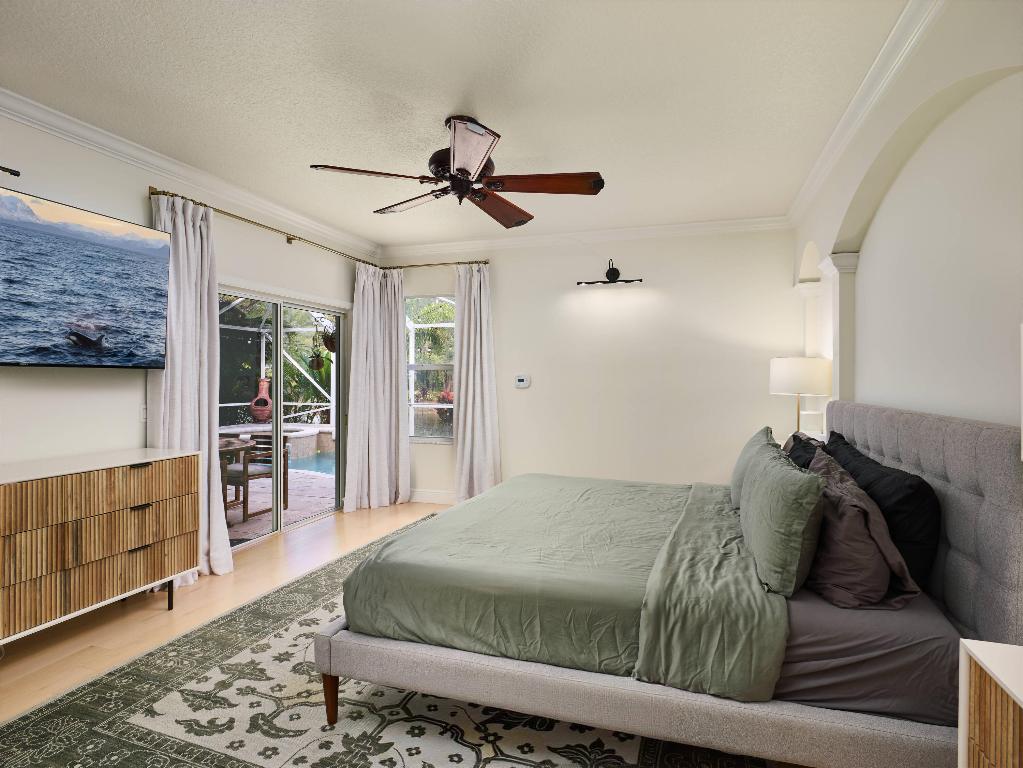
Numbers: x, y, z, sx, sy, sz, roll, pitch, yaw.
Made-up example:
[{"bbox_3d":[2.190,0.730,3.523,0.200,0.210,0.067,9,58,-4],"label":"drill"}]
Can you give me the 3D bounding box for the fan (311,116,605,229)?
[{"bbox_3d":[-0.275,-1.262,3.025,1.540,0.475,1.500,0,1,19],"label":"fan"}]

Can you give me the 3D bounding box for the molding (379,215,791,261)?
[{"bbox_3d":[0.447,-1.435,5.308,4.264,0.120,0.100,0,1,19],"label":"molding"}]

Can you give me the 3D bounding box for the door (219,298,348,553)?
[{"bbox_3d":[-2.055,0.288,4.693,0.120,2.040,1.816,0,1,19],"label":"door"}]

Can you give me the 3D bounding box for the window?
[{"bbox_3d":[-0.769,-0.170,5.816,0.800,1.600,0.120,0,1,19],"label":"window"}]

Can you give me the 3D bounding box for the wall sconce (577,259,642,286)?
[{"bbox_3d":[0.946,-1.072,5.120,0.600,0.260,0.140,0,1,19],"label":"wall sconce"}]

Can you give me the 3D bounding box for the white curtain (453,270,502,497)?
[{"bbox_3d":[-0.367,0.031,5.543,0.510,2.550,0.160,0,1,19],"label":"white curtain"}]

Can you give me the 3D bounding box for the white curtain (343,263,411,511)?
[{"bbox_3d":[-1.400,0.029,5.641,0.480,2.545,0.560,0,1,19],"label":"white curtain"}]

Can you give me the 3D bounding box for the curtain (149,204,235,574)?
[{"bbox_3d":[-2.188,0.039,3.664,0.270,2.555,0.530,0,1,19],"label":"curtain"}]

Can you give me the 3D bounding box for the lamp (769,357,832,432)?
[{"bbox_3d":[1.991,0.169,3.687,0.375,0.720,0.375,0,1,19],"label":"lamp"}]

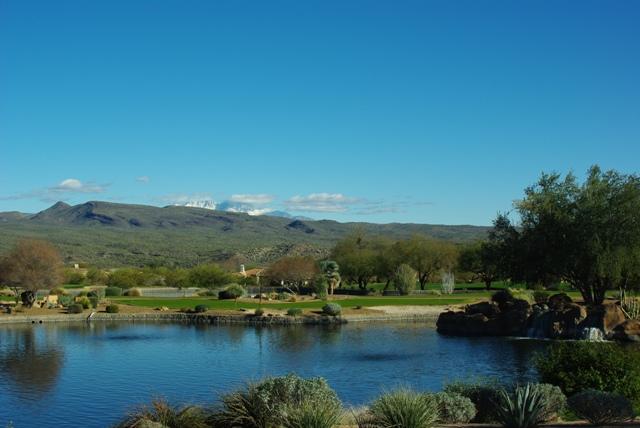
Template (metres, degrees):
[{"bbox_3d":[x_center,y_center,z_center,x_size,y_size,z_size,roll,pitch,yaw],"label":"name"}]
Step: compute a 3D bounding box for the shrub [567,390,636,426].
[{"bbox_3d":[6.081,4.173,16.200,1.474,0.726,1.327,0,-3,0],"label":"shrub"}]

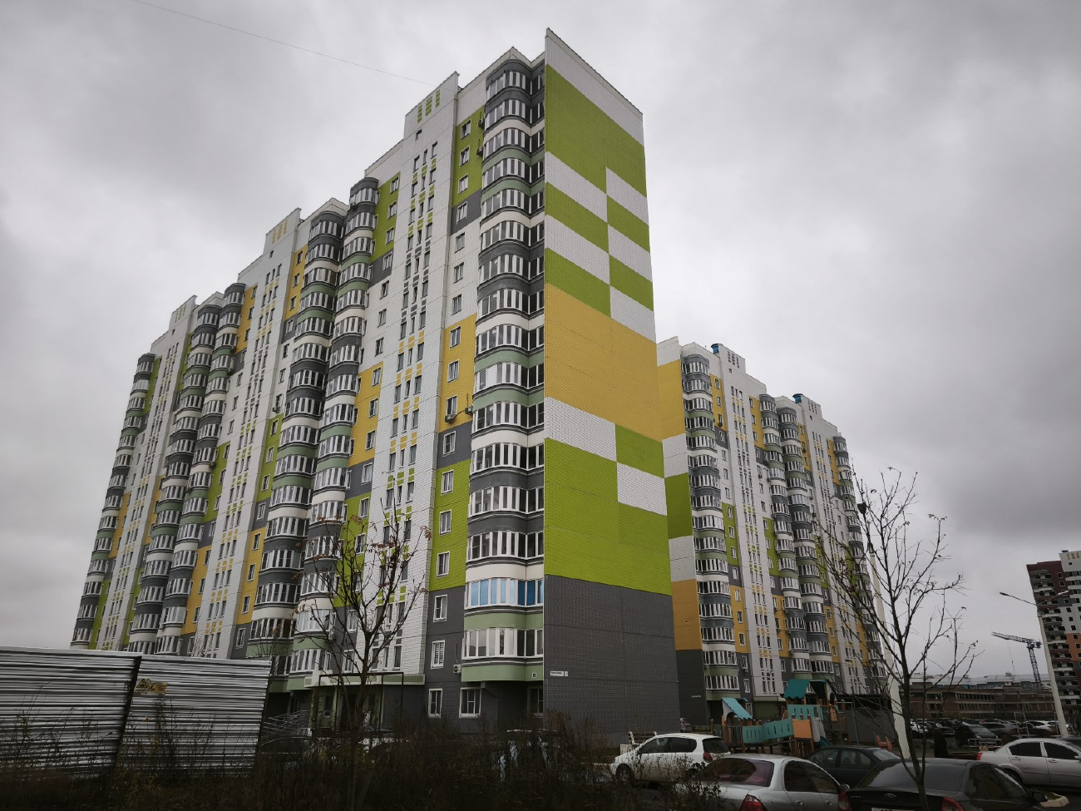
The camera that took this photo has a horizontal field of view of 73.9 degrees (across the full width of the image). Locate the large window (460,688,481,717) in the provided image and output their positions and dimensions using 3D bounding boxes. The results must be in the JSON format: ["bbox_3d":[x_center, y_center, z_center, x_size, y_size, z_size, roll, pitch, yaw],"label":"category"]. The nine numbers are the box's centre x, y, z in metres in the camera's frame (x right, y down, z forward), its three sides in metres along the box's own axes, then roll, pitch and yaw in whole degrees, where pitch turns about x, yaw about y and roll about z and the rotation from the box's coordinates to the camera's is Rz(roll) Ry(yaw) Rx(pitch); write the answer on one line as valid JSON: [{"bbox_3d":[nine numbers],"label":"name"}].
[{"bbox_3d":[-4.145,17.677,42.767,1.900,1.600,0.200,-20,-29,41],"label":"large window"}]

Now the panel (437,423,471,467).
[{"bbox_3d":[-6.019,2.841,50.677,3.850,2.800,0.250,-20,-29,41],"label":"panel"}]

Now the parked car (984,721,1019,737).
[{"bbox_3d":[39.750,28.742,63.277,4.500,1.470,1.780,-18,-28,38],"label":"parked car"}]

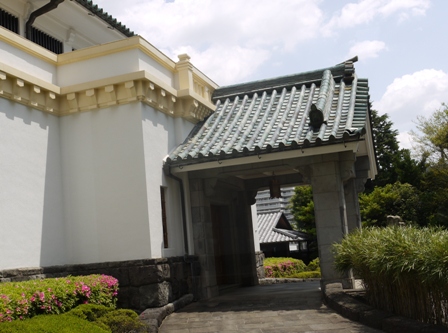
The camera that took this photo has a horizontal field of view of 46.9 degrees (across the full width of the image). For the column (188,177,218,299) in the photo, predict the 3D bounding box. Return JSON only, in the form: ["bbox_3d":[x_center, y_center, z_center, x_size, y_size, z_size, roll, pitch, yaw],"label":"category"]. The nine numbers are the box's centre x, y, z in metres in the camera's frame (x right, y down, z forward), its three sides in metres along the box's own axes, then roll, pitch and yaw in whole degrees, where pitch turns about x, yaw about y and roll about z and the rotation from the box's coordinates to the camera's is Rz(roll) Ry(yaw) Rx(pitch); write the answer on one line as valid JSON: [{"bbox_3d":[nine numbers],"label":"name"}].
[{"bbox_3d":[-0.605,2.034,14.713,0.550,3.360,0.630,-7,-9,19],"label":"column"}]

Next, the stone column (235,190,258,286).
[{"bbox_3d":[0.808,2.571,18.645,0.580,3.350,0.640,-7,-9,19],"label":"stone column"}]

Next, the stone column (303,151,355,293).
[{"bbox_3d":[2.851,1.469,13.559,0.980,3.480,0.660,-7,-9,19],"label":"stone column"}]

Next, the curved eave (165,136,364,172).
[{"bbox_3d":[0.901,-0.266,12.791,5.120,0.360,0.420,-7,-9,19],"label":"curved eave"}]

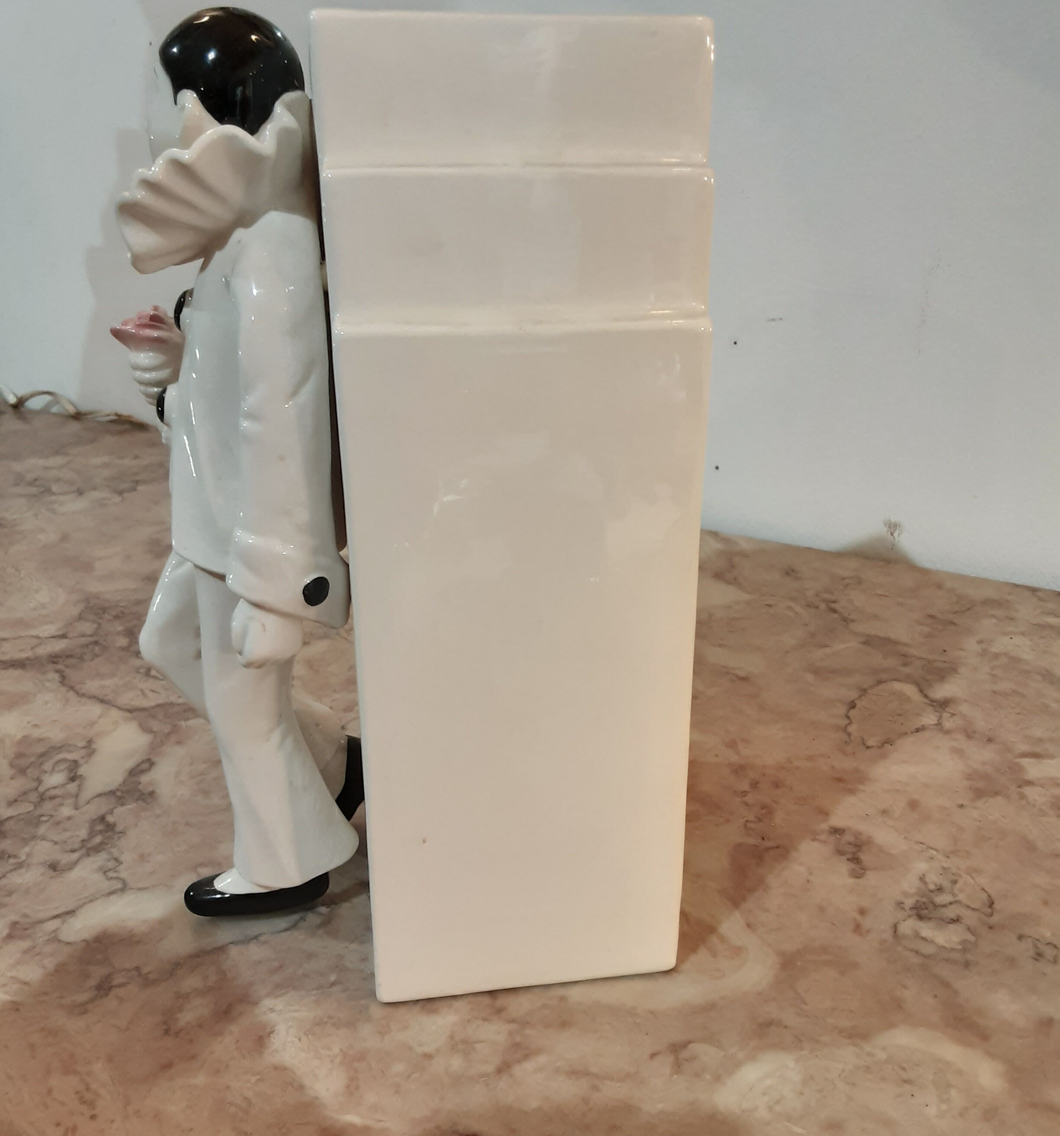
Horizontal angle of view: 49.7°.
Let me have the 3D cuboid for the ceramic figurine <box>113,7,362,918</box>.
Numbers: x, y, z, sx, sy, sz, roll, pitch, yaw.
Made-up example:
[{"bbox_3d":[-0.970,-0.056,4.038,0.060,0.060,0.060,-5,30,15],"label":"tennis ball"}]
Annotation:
[{"bbox_3d":[-0.097,-0.024,0.379,0.075,0.294,0.086,-3,21,-8],"label":"ceramic figurine"}]

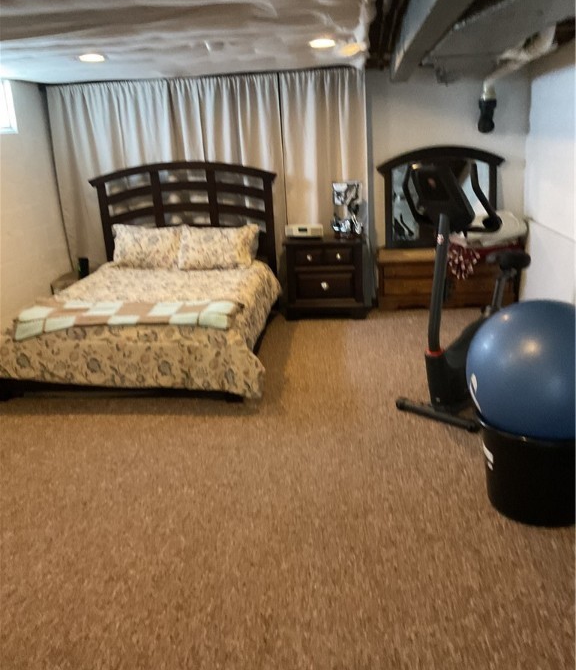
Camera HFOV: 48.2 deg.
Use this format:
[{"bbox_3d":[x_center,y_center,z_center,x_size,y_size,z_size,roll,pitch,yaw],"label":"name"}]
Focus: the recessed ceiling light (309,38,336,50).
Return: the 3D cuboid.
[{"bbox_3d":[0.222,-1.875,4.139,0.180,0.040,0.180,-1,17,6],"label":"recessed ceiling light"}]

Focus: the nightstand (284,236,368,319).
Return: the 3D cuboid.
[{"bbox_3d":[0.346,-0.513,5.710,0.680,0.656,0.430,-1,17,6],"label":"nightstand"}]

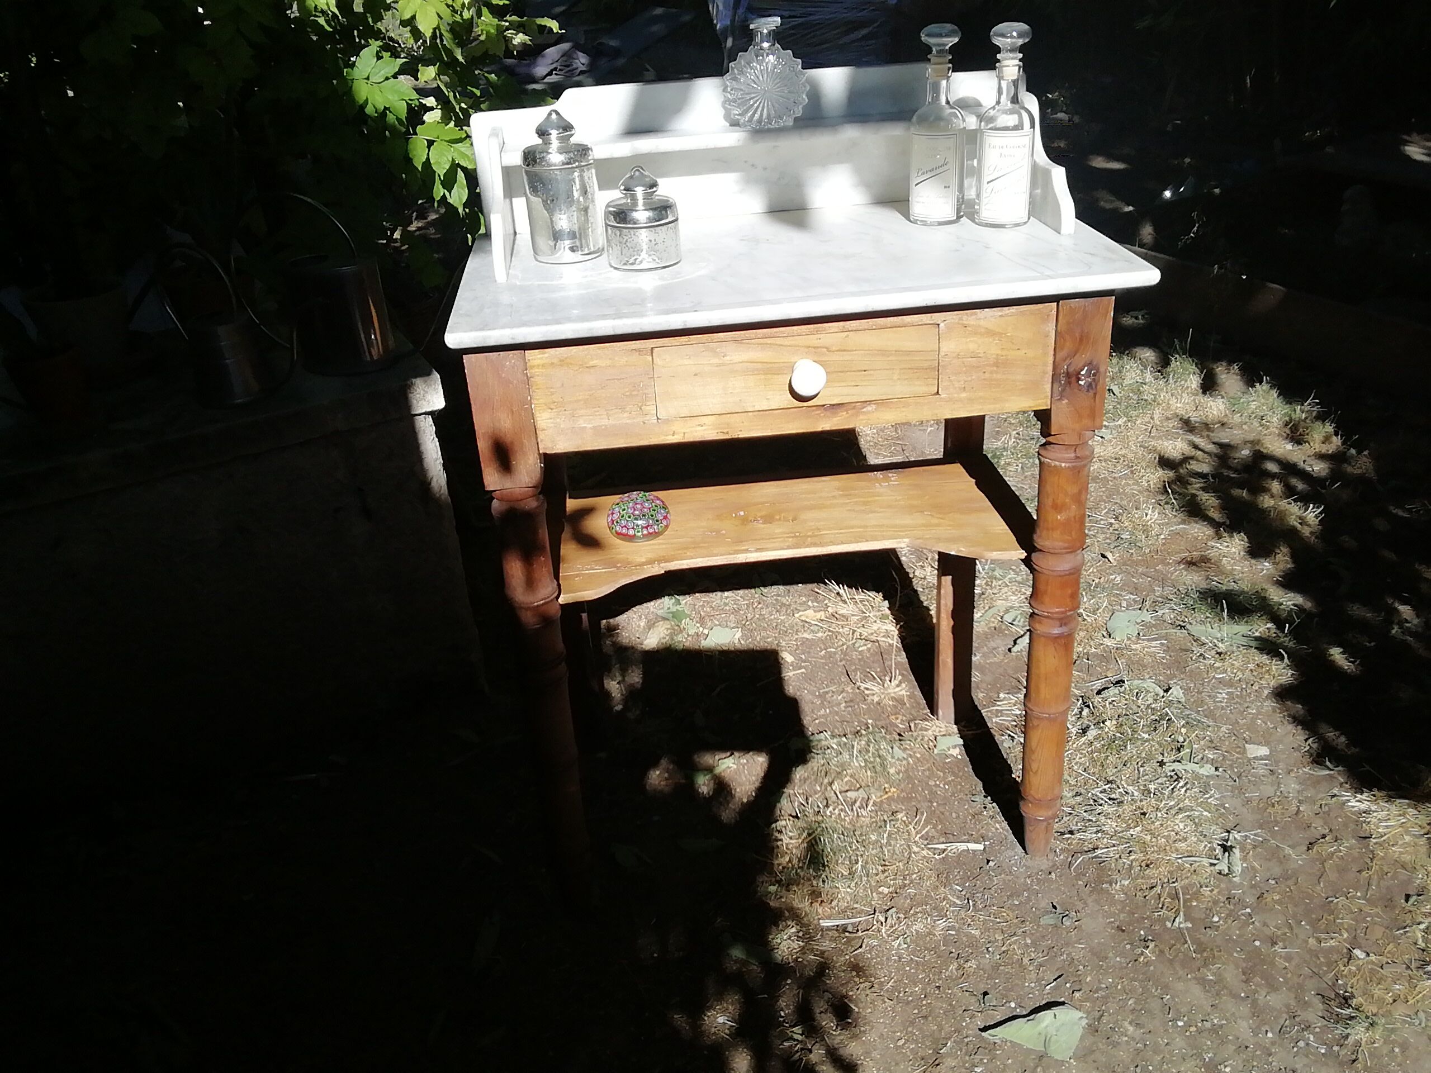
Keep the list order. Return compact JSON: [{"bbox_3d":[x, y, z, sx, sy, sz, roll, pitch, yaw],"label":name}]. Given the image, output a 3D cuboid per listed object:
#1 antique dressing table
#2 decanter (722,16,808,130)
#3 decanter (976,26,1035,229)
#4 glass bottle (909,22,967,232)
[{"bbox_3d":[0.095,-0.039,1.471,0.715,0.990,0.393,-6,28,-3],"label":"antique dressing table"},{"bbox_3d":[0.058,-0.546,1.366,0.098,0.120,0.042,-6,28,-3],"label":"decanter"},{"bbox_3d":[0.326,-0.467,1.318,0.066,0.215,0.066,2,29,10],"label":"decanter"},{"bbox_3d":[0.255,-0.478,1.345,0.066,0.216,0.066,5,30,16],"label":"glass bottle"}]

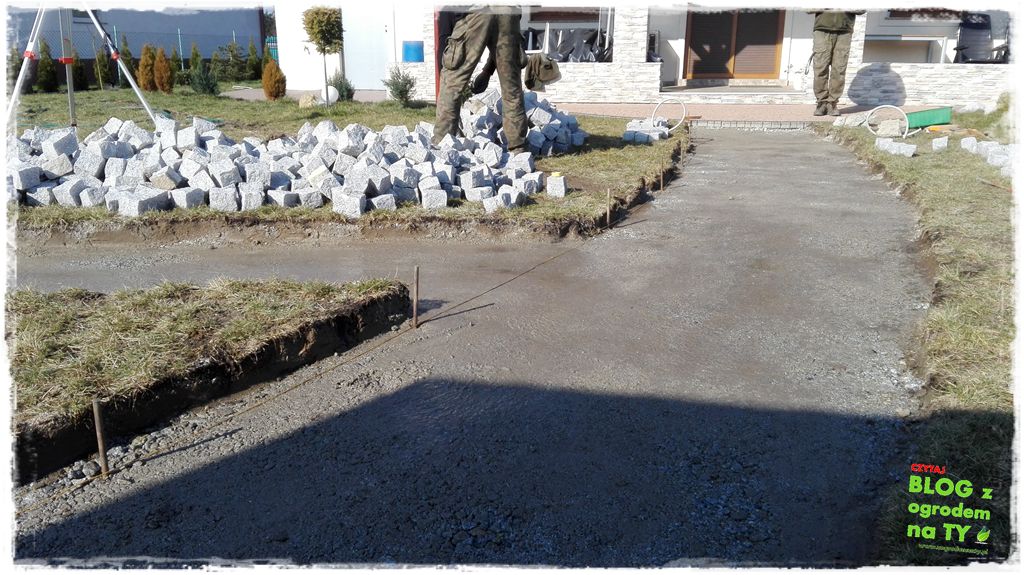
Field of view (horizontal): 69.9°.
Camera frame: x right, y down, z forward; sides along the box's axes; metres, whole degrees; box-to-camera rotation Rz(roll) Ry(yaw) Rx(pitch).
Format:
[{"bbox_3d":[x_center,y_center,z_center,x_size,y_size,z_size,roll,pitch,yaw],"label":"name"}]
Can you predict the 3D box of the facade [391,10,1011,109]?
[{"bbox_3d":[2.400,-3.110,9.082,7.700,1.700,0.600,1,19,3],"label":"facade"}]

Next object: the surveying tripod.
[{"bbox_3d":[-3.900,-2.083,6.528,1.350,1.380,1.150,0,19,0],"label":"surveying tripod"}]

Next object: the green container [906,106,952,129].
[{"bbox_3d":[4.060,-1.664,7.150,0.460,0.170,0.300,-3,19,-8],"label":"green container"}]

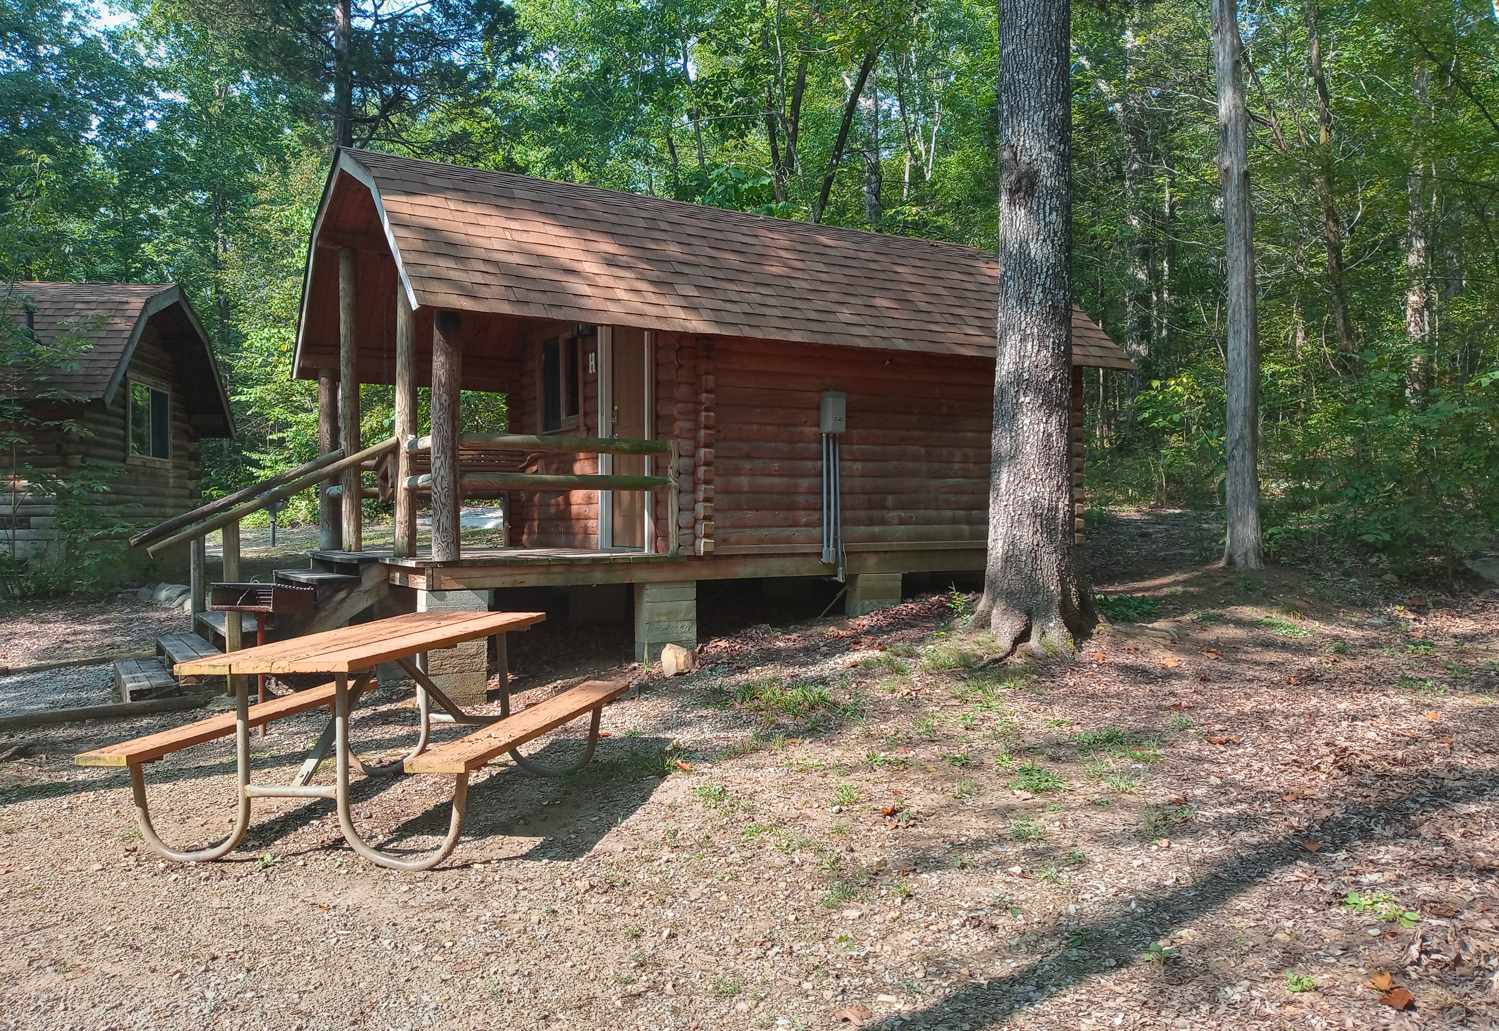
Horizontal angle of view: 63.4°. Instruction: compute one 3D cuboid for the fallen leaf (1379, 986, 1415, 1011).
[{"bbox_3d":[1.643,1.228,3.080,0.090,0.030,0.080,-1,0,28],"label":"fallen leaf"}]

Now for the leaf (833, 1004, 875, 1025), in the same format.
[{"bbox_3d":[0.270,1.290,3.140,0.105,0.030,0.085,0,0,5],"label":"leaf"}]

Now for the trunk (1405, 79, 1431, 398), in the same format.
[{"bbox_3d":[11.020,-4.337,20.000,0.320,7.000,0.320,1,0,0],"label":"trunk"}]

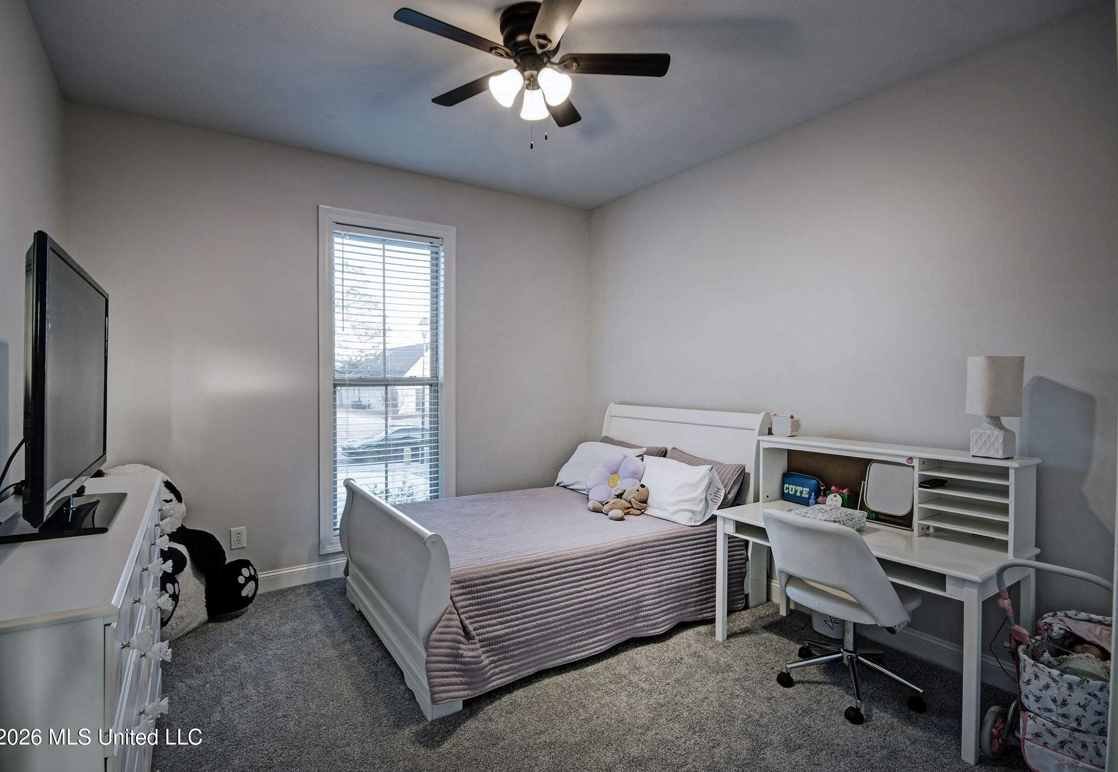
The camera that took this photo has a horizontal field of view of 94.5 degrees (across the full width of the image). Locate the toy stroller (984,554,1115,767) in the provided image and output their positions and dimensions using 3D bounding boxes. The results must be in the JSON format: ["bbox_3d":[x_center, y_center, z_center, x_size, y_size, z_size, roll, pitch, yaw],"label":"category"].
[{"bbox_3d":[1.926,1.044,1.927,0.600,0.780,0.410,-1,1,-35],"label":"toy stroller"}]

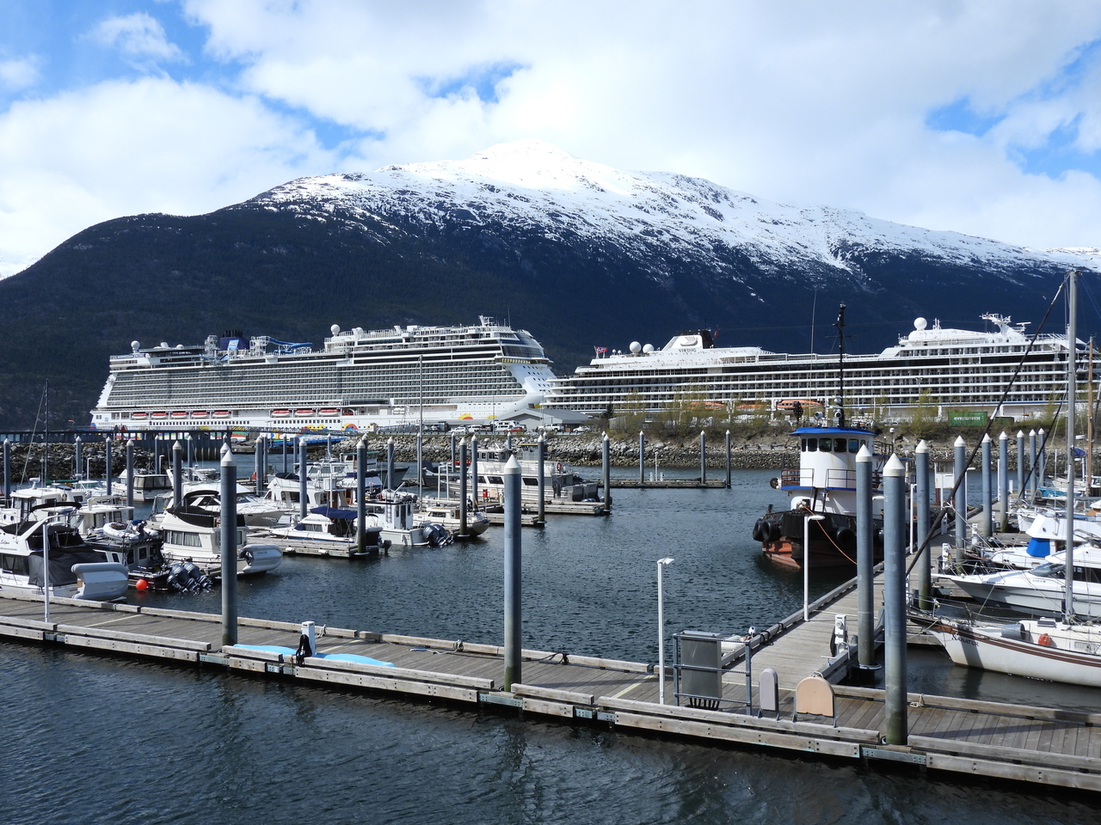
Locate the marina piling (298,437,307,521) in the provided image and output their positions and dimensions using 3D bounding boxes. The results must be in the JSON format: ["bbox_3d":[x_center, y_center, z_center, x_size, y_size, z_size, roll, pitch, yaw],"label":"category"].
[{"bbox_3d":[-14.562,4.108,61.959,0.420,5.300,0.420,-1,-1,29],"label":"marina piling"}]

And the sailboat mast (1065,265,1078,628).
[{"bbox_3d":[15.157,1.002,30.581,0.190,10.300,0.150,1,0,28],"label":"sailboat mast"}]

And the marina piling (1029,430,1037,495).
[{"bbox_3d":[33.624,3.771,72.959,0.420,5.300,0.420,-1,-1,29],"label":"marina piling"}]

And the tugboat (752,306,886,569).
[{"bbox_3d":[17.419,0.953,62.465,7.500,14.100,20.500,-1,-1,28],"label":"tugboat"}]

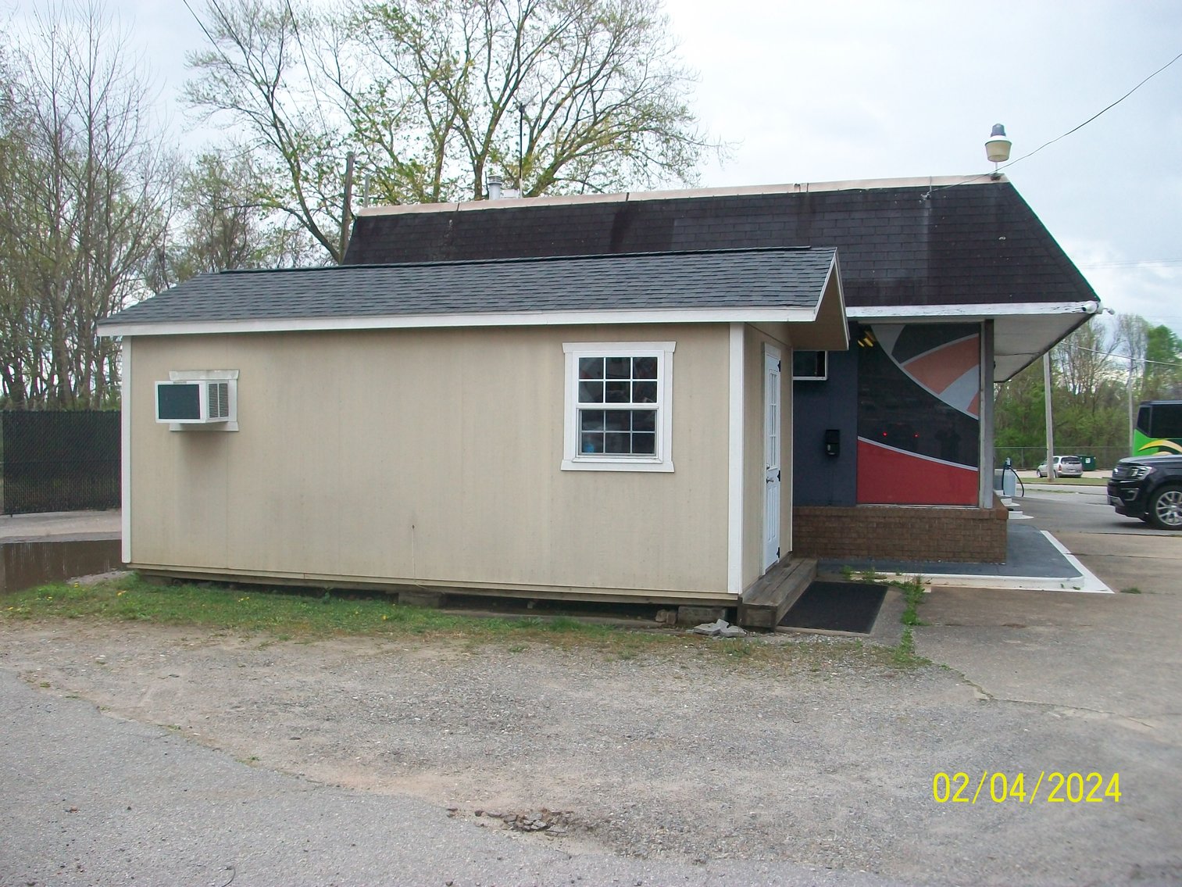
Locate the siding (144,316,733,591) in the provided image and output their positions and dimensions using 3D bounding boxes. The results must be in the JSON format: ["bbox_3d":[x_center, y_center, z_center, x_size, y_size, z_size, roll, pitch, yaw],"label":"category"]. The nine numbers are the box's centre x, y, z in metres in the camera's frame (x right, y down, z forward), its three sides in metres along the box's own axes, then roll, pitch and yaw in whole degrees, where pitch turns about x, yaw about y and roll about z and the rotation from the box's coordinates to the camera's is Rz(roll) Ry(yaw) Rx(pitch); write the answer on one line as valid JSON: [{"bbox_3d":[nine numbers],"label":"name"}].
[{"bbox_3d":[-1.678,0.107,10.441,5.950,2.270,0.050,1,2,17],"label":"siding"}]

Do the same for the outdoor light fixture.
[{"bbox_3d":[4.805,-3.477,13.700,0.310,0.600,0.310,1,2,17],"label":"outdoor light fixture"}]

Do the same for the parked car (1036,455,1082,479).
[{"bbox_3d":[37.099,1.866,92.000,1.880,1.730,4.920,0,1,1],"label":"parked car"}]

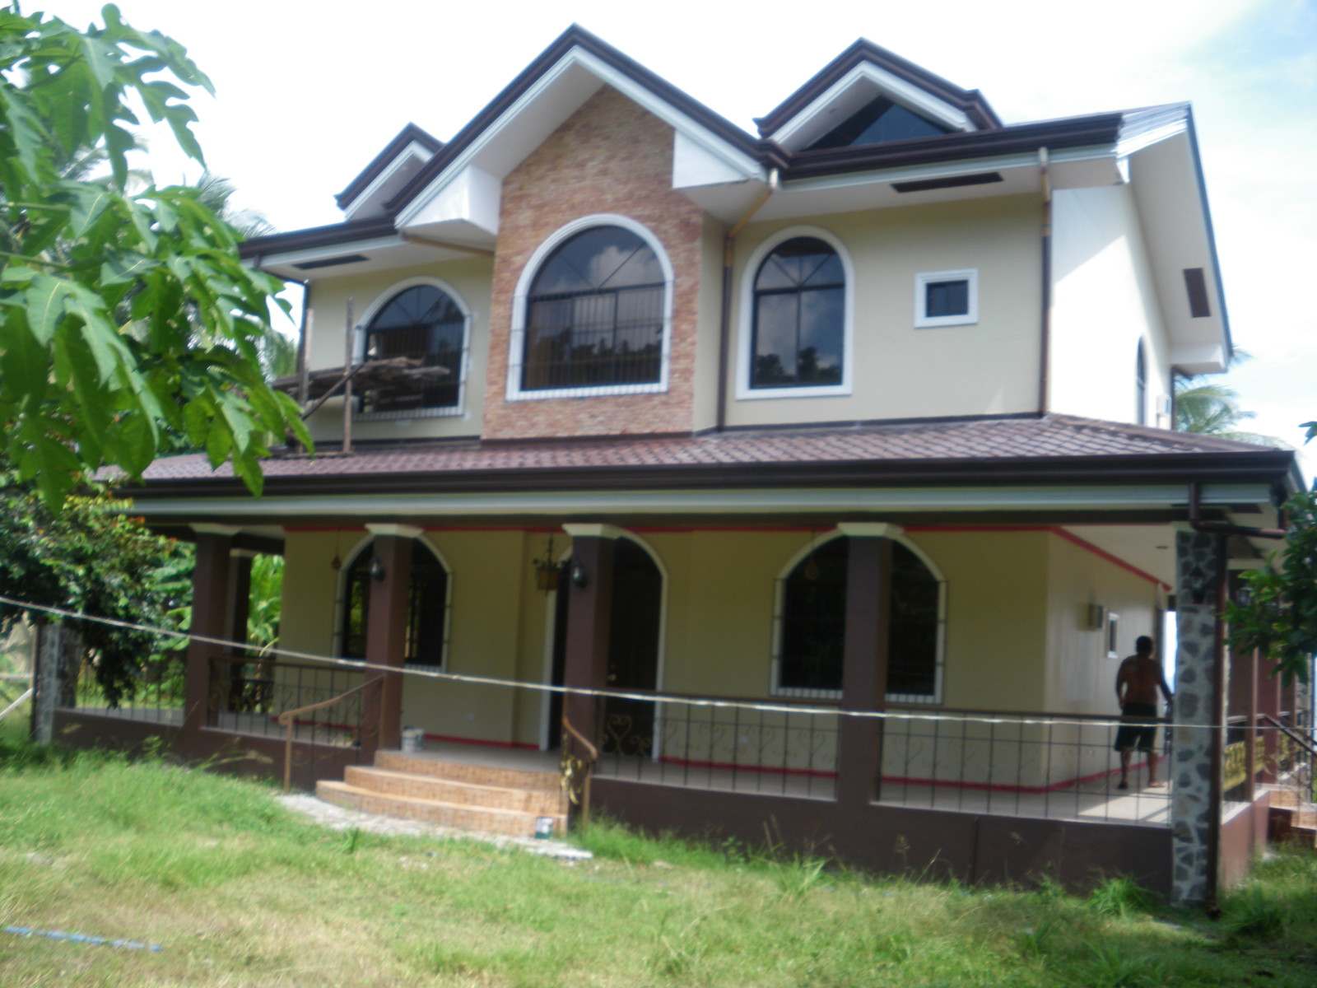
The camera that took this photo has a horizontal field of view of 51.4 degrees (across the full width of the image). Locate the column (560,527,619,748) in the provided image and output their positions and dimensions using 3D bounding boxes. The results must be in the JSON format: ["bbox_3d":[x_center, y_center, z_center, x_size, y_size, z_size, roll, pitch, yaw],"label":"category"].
[{"bbox_3d":[-0.728,1.618,14.062,0.320,2.424,0.320,-1,-8,29],"label":"column"}]

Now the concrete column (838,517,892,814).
[{"bbox_3d":[1.844,1.530,12.155,0.311,2.509,0.311,-1,-8,29],"label":"concrete column"}]

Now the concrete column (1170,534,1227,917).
[{"bbox_3d":[4.262,1.737,10.772,0.366,2.947,0.366,-1,-8,29],"label":"concrete column"}]

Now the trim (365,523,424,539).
[{"bbox_3d":[-2.988,0.431,15.513,0.495,0.126,0.495,-1,-8,29],"label":"trim"}]

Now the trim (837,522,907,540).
[{"bbox_3d":[1.918,0.349,12.308,0.477,0.139,0.477,-1,-8,29],"label":"trim"}]

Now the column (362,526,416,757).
[{"bbox_3d":[-3.050,1.644,15.369,0.320,2.424,0.320,-1,-8,29],"label":"column"}]

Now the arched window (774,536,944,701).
[{"bbox_3d":[2.143,1.285,14.732,1.957,1.853,0.133,-1,-8,29],"label":"arched window"}]

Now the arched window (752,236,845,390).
[{"bbox_3d":[1.659,-2.131,16.064,1.193,1.843,0.146,-1,-8,29],"label":"arched window"}]

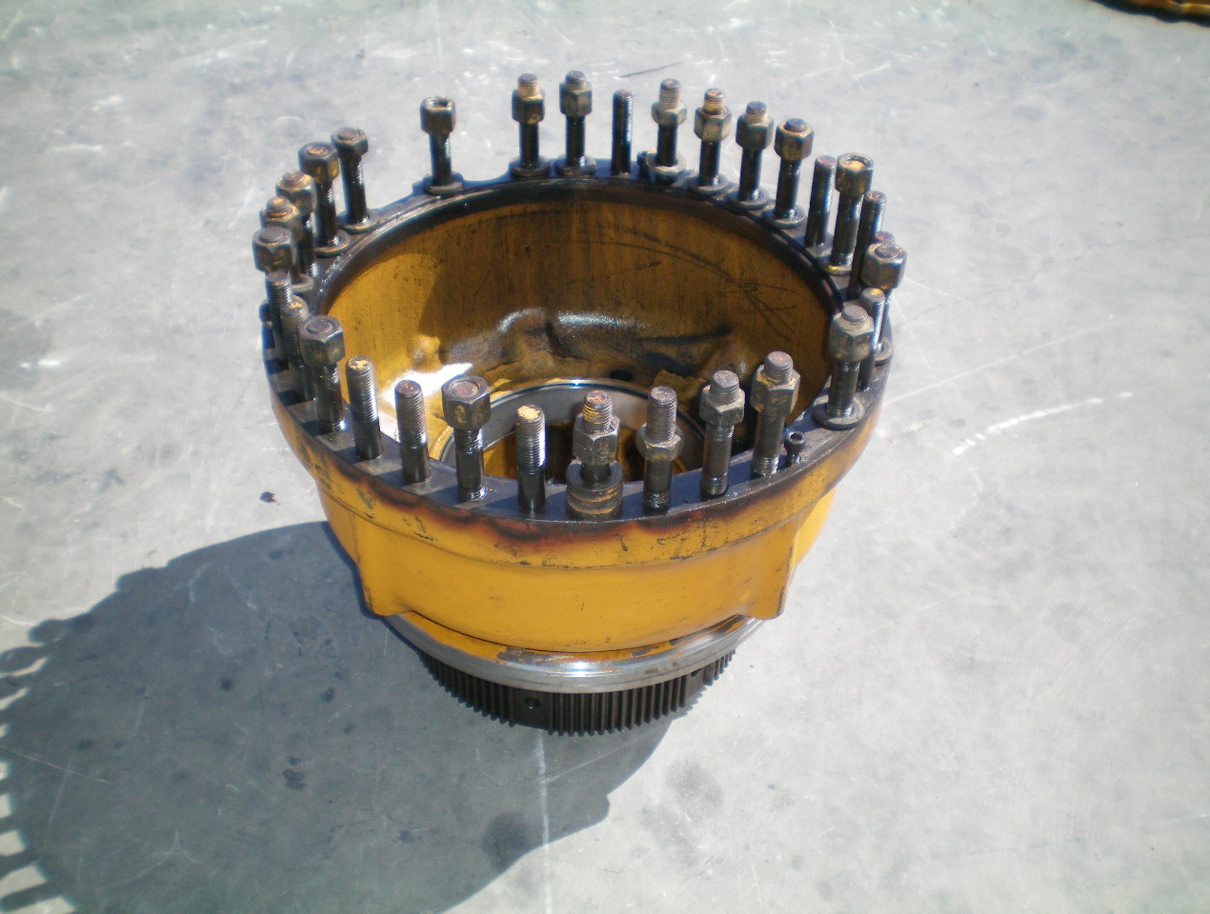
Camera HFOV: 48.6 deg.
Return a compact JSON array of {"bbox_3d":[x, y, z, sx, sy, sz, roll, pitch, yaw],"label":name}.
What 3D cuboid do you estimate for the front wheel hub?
[{"bbox_3d":[-0.029,-0.033,1.448,0.629,0.547,0.629,0,40,-1],"label":"front wheel hub"}]

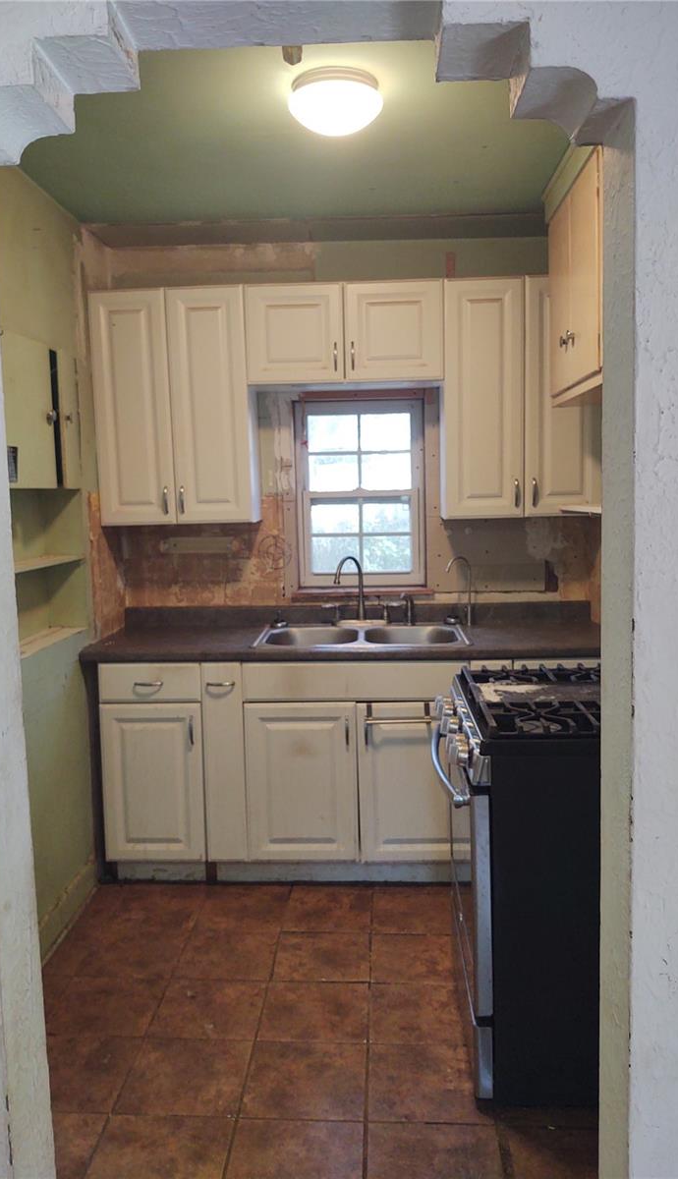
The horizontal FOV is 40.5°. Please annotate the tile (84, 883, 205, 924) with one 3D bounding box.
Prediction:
[{"bbox_3d":[-0.652,1.152,3.304,0.321,0.012,0.327,-1,7,3],"label":"tile"}]

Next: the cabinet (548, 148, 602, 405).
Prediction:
[{"bbox_3d":[0.852,-0.913,2.783,0.280,0.652,0.870,-1,7,3],"label":"cabinet"}]

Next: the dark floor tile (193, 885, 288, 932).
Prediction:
[{"bbox_3d":[-0.339,1.147,3.288,0.306,0.012,0.330,-1,7,3],"label":"dark floor tile"}]

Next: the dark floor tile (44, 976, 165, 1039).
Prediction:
[{"bbox_3d":[-0.682,1.237,2.716,0.305,0.010,0.305,-1,7,3],"label":"dark floor tile"}]

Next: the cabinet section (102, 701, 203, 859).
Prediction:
[{"bbox_3d":[-0.673,0.684,3.685,0.377,0.606,0.560,-1,7,3],"label":"cabinet section"}]

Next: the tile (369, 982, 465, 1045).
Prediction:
[{"bbox_3d":[0.241,1.213,2.637,0.306,0.012,0.306,-1,7,3],"label":"tile"}]

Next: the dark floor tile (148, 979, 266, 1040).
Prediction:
[{"bbox_3d":[-0.370,1.222,2.669,0.306,0.012,0.306,-1,7,3],"label":"dark floor tile"}]

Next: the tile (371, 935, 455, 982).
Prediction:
[{"bbox_3d":[0.261,1.189,2.969,0.305,0.010,0.305,-1,7,3],"label":"tile"}]

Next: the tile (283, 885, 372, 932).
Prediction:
[{"bbox_3d":[-0.033,1.143,3.272,0.306,0.012,0.330,-1,7,3],"label":"tile"}]

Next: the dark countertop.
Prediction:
[{"bbox_3d":[0.050,0.157,3.549,1.940,0.120,0.610,-1,7,4],"label":"dark countertop"}]

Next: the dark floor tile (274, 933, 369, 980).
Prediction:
[{"bbox_3d":[-0.048,1.193,2.986,0.305,0.010,0.305,-1,7,3],"label":"dark floor tile"}]

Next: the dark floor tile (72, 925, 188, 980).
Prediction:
[{"bbox_3d":[-0.665,1.200,3.022,0.305,0.010,0.305,-1,7,3],"label":"dark floor tile"}]

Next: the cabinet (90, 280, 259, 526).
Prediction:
[{"bbox_3d":[-0.650,-0.731,3.760,0.609,0.911,0.310,-1,7,3],"label":"cabinet"}]

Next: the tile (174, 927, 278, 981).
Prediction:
[{"bbox_3d":[-0.356,1.197,3.004,0.305,0.010,0.305,-1,7,3],"label":"tile"}]

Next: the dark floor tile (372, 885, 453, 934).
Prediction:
[{"bbox_3d":[0.273,1.139,3.256,0.306,0.012,0.330,-1,7,3],"label":"dark floor tile"}]

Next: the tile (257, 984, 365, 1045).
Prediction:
[{"bbox_3d":[-0.065,1.229,2.680,0.305,0.010,0.305,-1,7,3],"label":"tile"}]

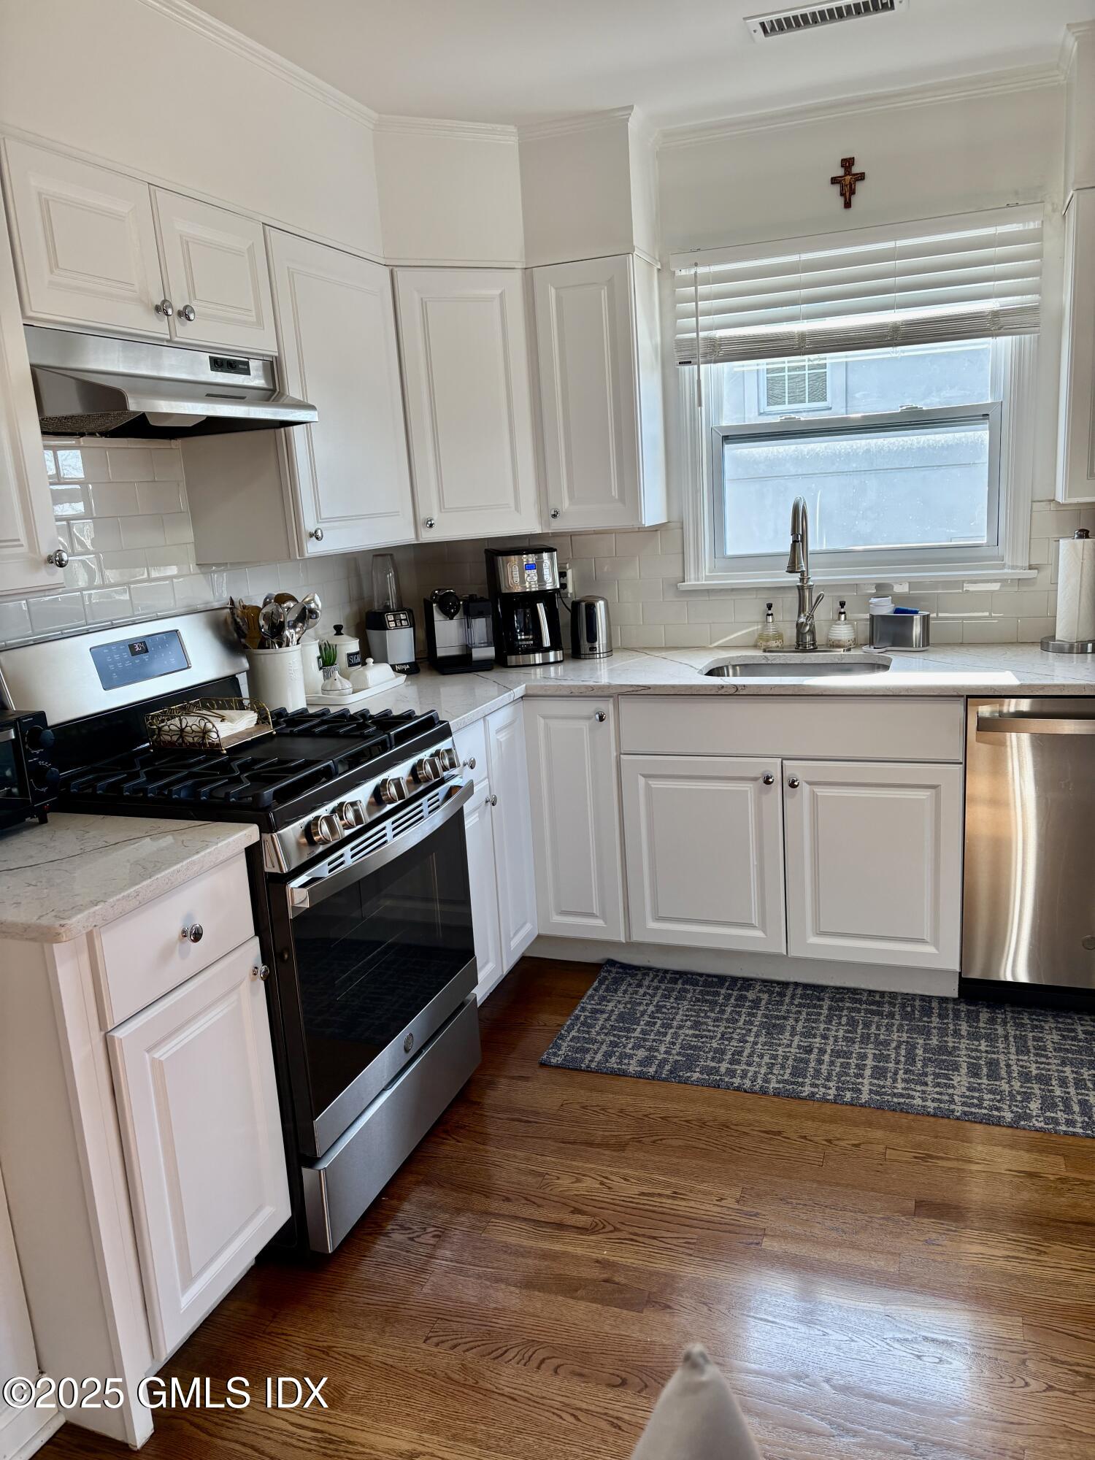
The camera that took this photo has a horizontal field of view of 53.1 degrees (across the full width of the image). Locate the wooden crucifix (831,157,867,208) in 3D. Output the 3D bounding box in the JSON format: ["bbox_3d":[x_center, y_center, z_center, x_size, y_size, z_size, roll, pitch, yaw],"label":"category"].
[{"bbox_3d":[0.868,-1.582,3.170,0.096,0.138,0.015,1,13,21],"label":"wooden crucifix"}]

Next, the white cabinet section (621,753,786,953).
[{"bbox_3d":[0.519,0.301,3.317,0.455,0.567,0.480,1,13,20],"label":"white cabinet section"}]

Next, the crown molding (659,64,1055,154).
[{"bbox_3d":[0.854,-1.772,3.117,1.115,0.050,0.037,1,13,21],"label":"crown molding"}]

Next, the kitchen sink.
[{"bbox_3d":[0.732,-0.077,3.184,0.520,0.200,0.400,1,13,21],"label":"kitchen sink"}]

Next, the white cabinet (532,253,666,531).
[{"bbox_3d":[0.162,-1.027,3.427,0.340,0.780,0.286,1,13,21],"label":"white cabinet"}]

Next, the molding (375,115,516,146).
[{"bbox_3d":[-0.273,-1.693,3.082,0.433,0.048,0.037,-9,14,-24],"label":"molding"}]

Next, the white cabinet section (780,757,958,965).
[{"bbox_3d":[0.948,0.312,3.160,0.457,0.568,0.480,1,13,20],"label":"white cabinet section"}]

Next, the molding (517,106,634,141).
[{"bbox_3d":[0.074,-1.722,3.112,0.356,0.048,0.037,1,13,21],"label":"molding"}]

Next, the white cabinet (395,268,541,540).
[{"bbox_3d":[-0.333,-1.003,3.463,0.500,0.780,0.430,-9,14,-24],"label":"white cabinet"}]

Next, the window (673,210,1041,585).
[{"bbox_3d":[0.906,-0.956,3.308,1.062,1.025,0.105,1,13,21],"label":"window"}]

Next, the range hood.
[{"bbox_3d":[-0.859,-0.724,2.330,0.451,0.159,0.765,1,13,21],"label":"range hood"}]

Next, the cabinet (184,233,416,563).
[{"bbox_3d":[-0.685,-0.874,2.975,0.312,0.780,0.588,1,13,21],"label":"cabinet"}]

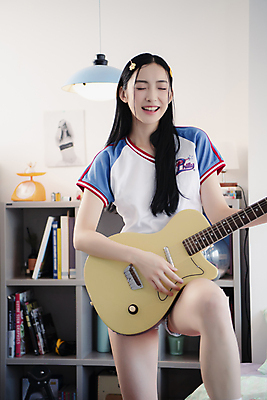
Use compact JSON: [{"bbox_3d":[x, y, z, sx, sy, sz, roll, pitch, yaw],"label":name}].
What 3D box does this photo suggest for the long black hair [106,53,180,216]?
[{"bbox_3d":[0.032,-0.210,2.500,0.235,0.525,0.250,-1,0,-7],"label":"long black hair"}]

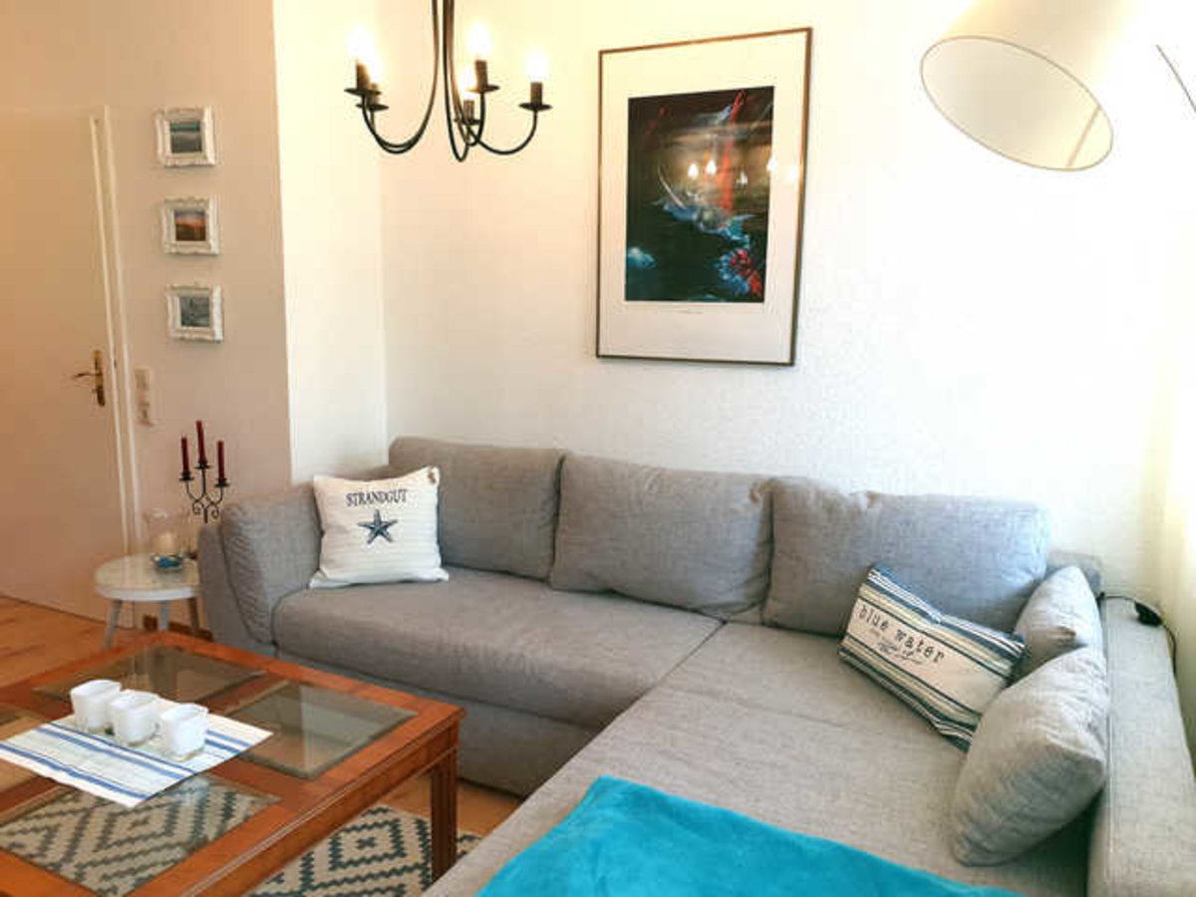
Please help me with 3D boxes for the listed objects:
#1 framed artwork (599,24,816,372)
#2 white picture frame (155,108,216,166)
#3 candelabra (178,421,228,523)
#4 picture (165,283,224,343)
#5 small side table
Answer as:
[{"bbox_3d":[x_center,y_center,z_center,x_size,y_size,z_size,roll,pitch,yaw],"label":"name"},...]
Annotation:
[{"bbox_3d":[0.323,-0.794,2.940,0.700,1.010,0.026,6,11,26],"label":"framed artwork"},{"bbox_3d":[-1.440,-1.088,3.135,0.230,0.195,0.028,5,10,24],"label":"white picture frame"},{"bbox_3d":[-1.388,0.154,3.173,0.245,0.510,0.110,6,11,25],"label":"candelabra"},{"bbox_3d":[-1.456,-0.489,3.245,0.240,0.194,0.028,6,11,25],"label":"picture"},{"bbox_3d":[-1.497,0.622,3.182,0.500,0.420,0.500,6,11,25],"label":"small side table"}]

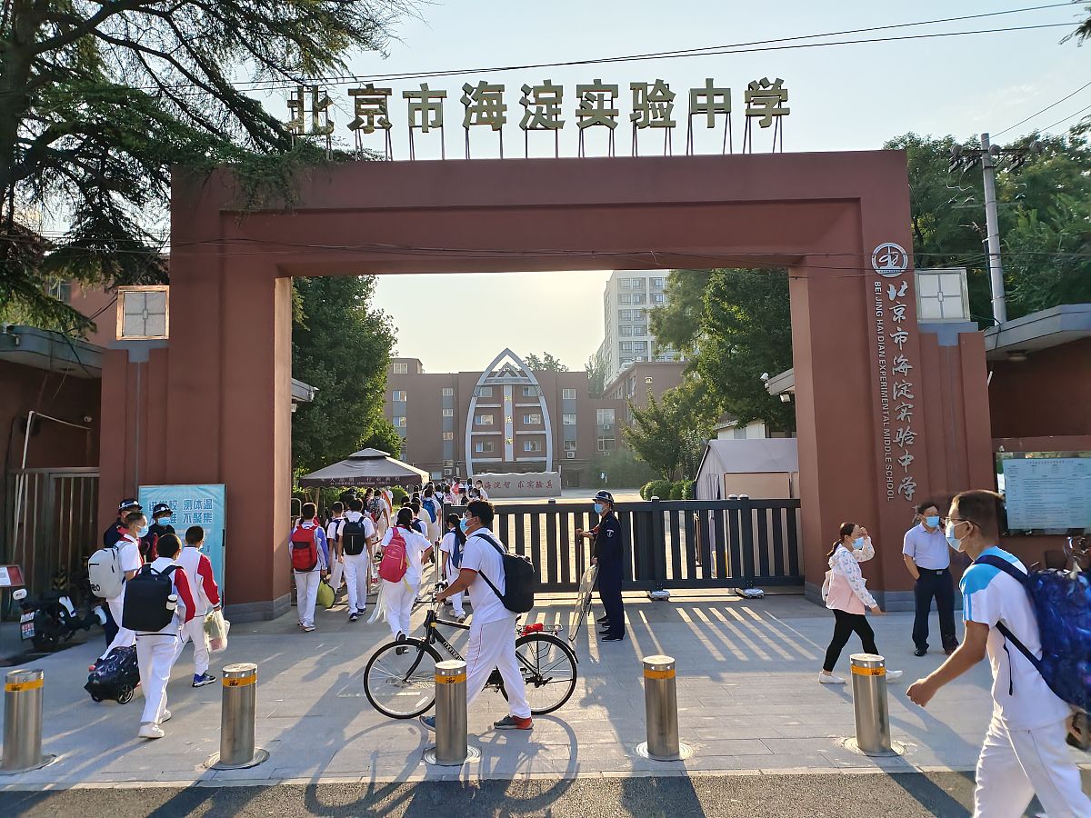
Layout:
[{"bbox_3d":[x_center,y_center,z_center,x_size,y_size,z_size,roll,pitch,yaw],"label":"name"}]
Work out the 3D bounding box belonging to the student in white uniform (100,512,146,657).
[{"bbox_3d":[-4.464,1.935,7.575,0.620,1.699,0.480,0,-5,-10],"label":"student in white uniform"}]

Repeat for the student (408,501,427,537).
[{"bbox_3d":[-2.039,2.277,11.426,0.500,1.563,0.580,-1,-5,0],"label":"student"}]

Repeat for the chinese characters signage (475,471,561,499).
[{"bbox_3d":[-2.109,5.934,57.000,6.863,2.073,0.900,-1,-5,0],"label":"chinese characters signage"}]

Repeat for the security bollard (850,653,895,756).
[{"bbox_3d":[2.252,2.030,4.987,0.226,0.620,0.226,-1,-5,0],"label":"security bollard"}]

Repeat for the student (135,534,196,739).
[{"bbox_3d":[-3.009,1.746,5.691,0.480,1.530,0.500,-6,-7,40],"label":"student"}]

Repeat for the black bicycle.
[{"bbox_3d":[-0.628,2.018,6.112,1.800,1.109,0.560,-1,-5,1],"label":"black bicycle"}]

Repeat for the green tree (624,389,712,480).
[{"bbox_3d":[7.135,2.179,42.006,5.014,6.555,5.014,-1,-5,0],"label":"green tree"}]

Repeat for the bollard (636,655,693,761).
[{"bbox_3d":[0.847,2.149,5.247,0.400,0.635,0.400,-1,-5,0],"label":"bollard"}]

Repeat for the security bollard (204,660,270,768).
[{"bbox_3d":[-2.239,2.221,5.268,0.400,0.635,0.400,-1,-5,0],"label":"security bollard"}]

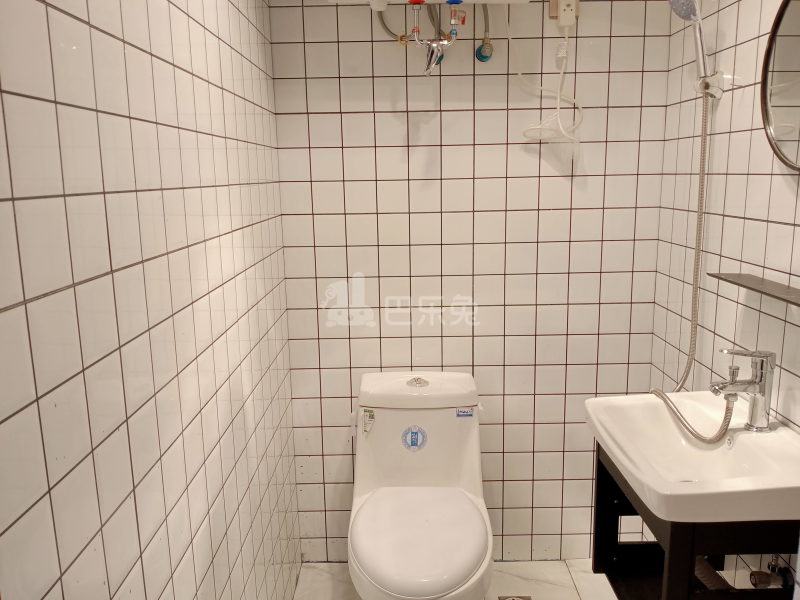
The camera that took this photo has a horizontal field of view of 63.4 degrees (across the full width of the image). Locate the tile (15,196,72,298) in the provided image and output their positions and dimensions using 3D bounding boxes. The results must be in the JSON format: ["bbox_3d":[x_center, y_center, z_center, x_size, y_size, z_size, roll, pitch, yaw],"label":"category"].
[{"bbox_3d":[-0.378,-0.057,0.680,0.010,0.099,0.099,-1,11,0],"label":"tile"}]

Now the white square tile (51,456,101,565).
[{"bbox_3d":[-0.368,0.238,0.732,0.010,0.098,0.098,-1,11,0],"label":"white square tile"}]

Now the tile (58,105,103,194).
[{"bbox_3d":[-0.379,-0.175,0.759,0.010,0.099,0.099,-1,11,0],"label":"tile"}]

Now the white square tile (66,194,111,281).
[{"bbox_3d":[-0.377,-0.076,0.778,0.010,0.099,0.099,-1,11,0],"label":"white square tile"}]

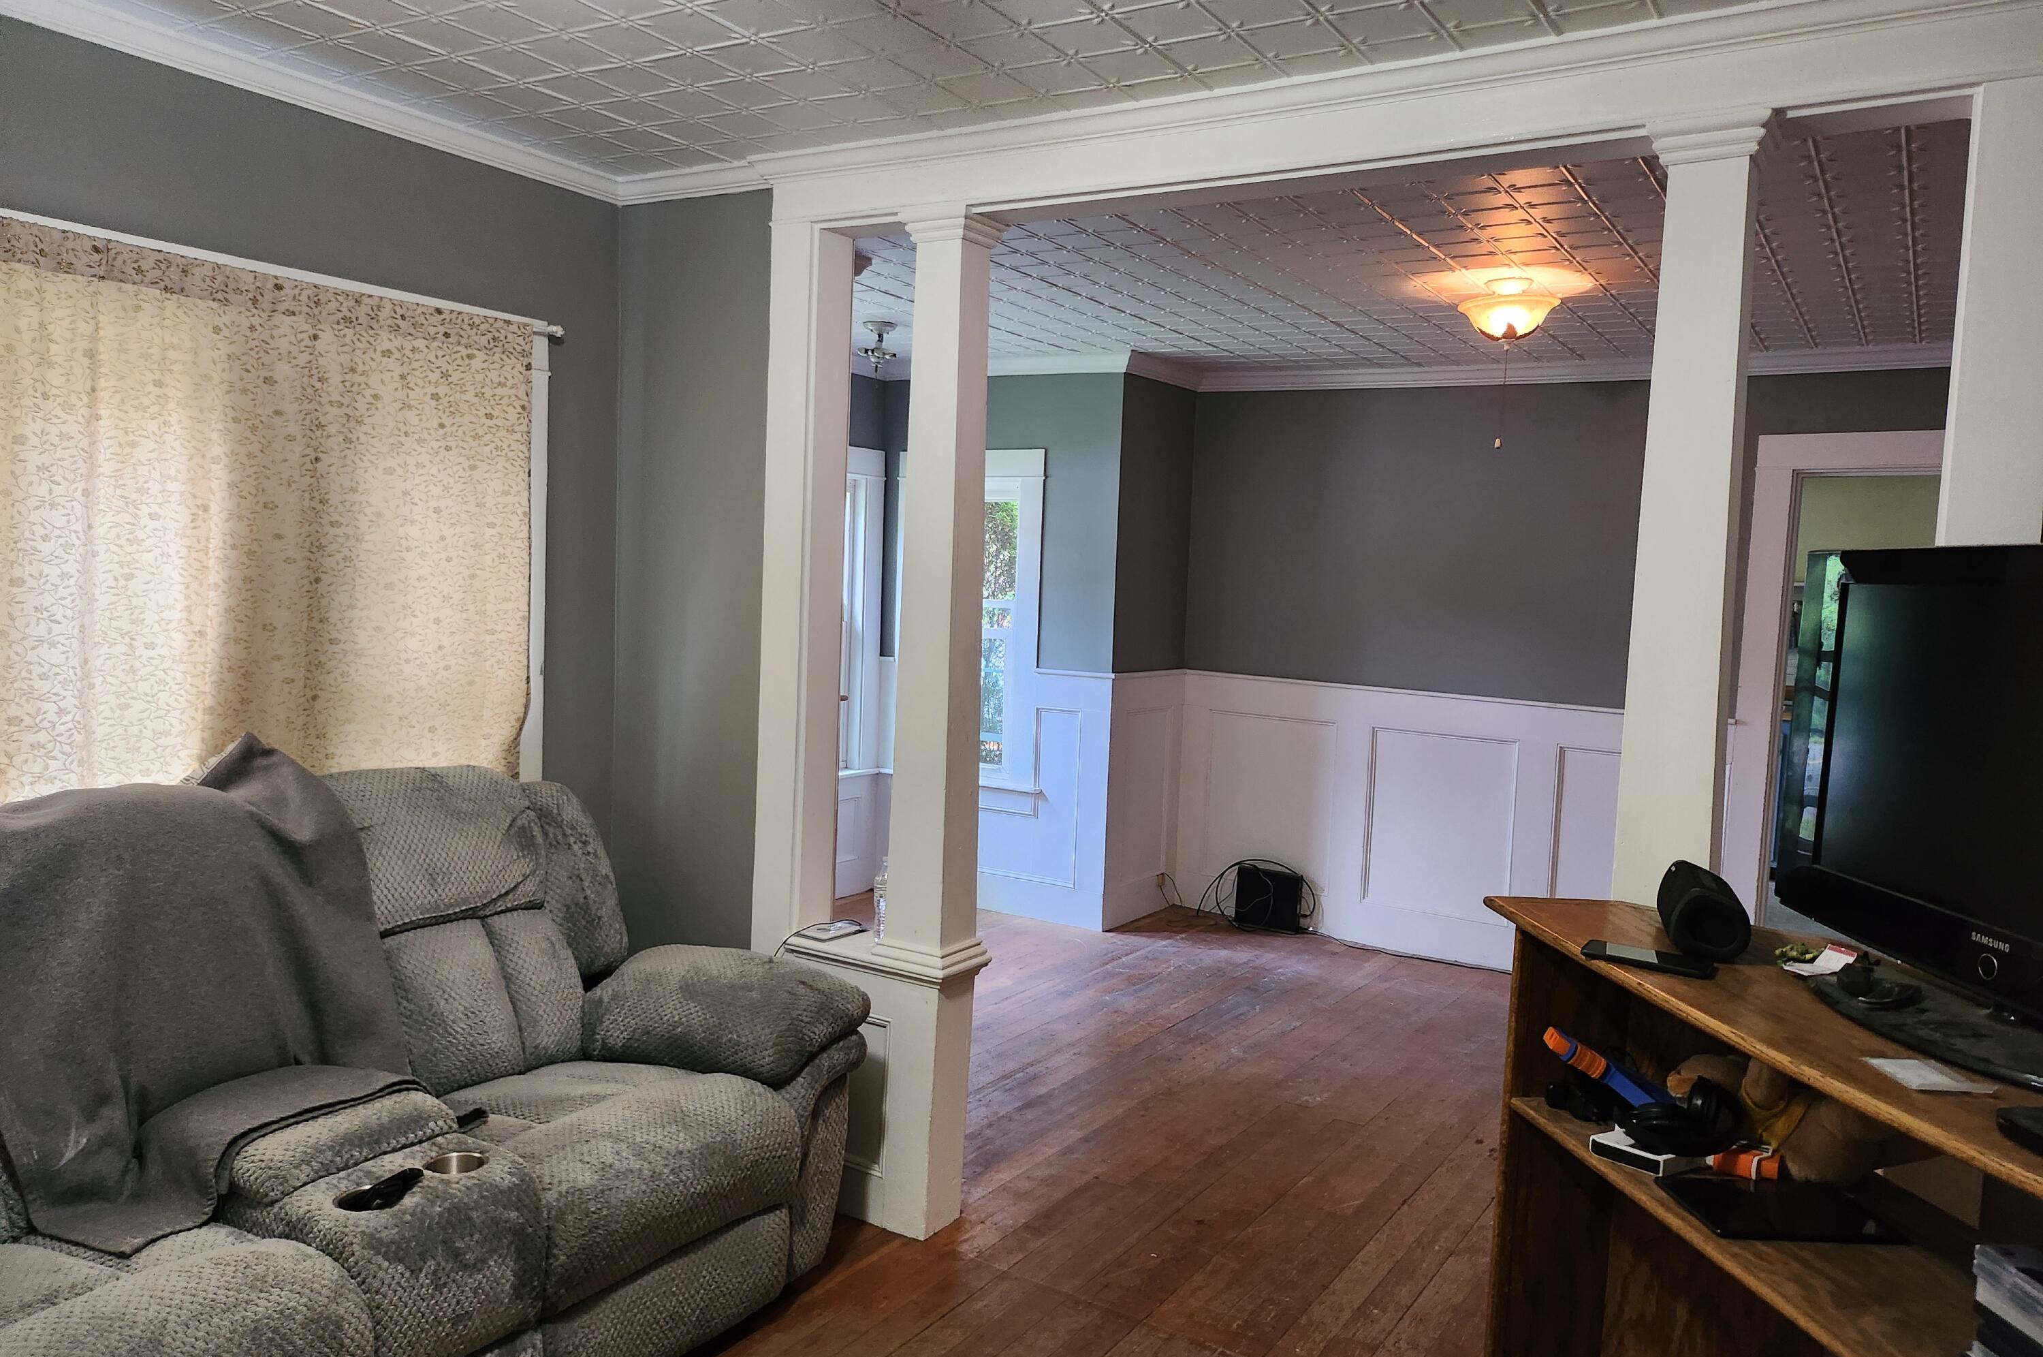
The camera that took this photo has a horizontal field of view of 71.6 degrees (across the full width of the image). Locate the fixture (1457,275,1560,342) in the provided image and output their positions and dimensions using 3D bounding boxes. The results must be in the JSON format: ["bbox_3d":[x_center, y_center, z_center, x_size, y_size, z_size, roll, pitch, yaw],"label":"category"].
[{"bbox_3d":[1.399,-1.049,4.078,0.296,0.182,0.296,5,5,32],"label":"fixture"}]

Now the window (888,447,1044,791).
[{"bbox_3d":[-0.244,-0.270,6.333,0.842,1.486,0.110,5,5,32],"label":"window"}]

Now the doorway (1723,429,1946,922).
[{"bbox_3d":[3.075,0.206,4.978,1.008,2.124,0.150,5,5,32],"label":"doorway"}]

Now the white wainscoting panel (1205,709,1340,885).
[{"bbox_3d":[1.081,0.539,6.219,0.597,0.753,0.035,5,5,32],"label":"white wainscoting panel"}]

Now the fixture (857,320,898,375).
[{"bbox_3d":[-0.531,-1.226,5.260,0.196,0.182,0.196,5,5,32],"label":"fixture"}]

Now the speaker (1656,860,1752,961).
[{"bbox_3d":[0.896,0.303,1.869,0.096,0.096,0.220,4,5,18],"label":"speaker"}]

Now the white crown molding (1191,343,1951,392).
[{"bbox_3d":[2.105,-1.181,5.428,3.180,0.084,0.080,5,5,32],"label":"white crown molding"}]

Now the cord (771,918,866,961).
[{"bbox_3d":[-0.493,0.624,3.430,0.125,0.074,0.240,5,5,32],"label":"cord"}]

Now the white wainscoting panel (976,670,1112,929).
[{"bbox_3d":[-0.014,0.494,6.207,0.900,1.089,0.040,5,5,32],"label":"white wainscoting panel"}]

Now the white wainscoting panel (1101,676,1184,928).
[{"bbox_3d":[0.528,0.517,6.218,0.045,1.089,0.601,5,5,32],"label":"white wainscoting panel"}]

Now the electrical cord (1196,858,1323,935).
[{"bbox_3d":[1.018,0.937,6.133,0.540,0.303,0.190,5,5,32],"label":"electrical cord"}]

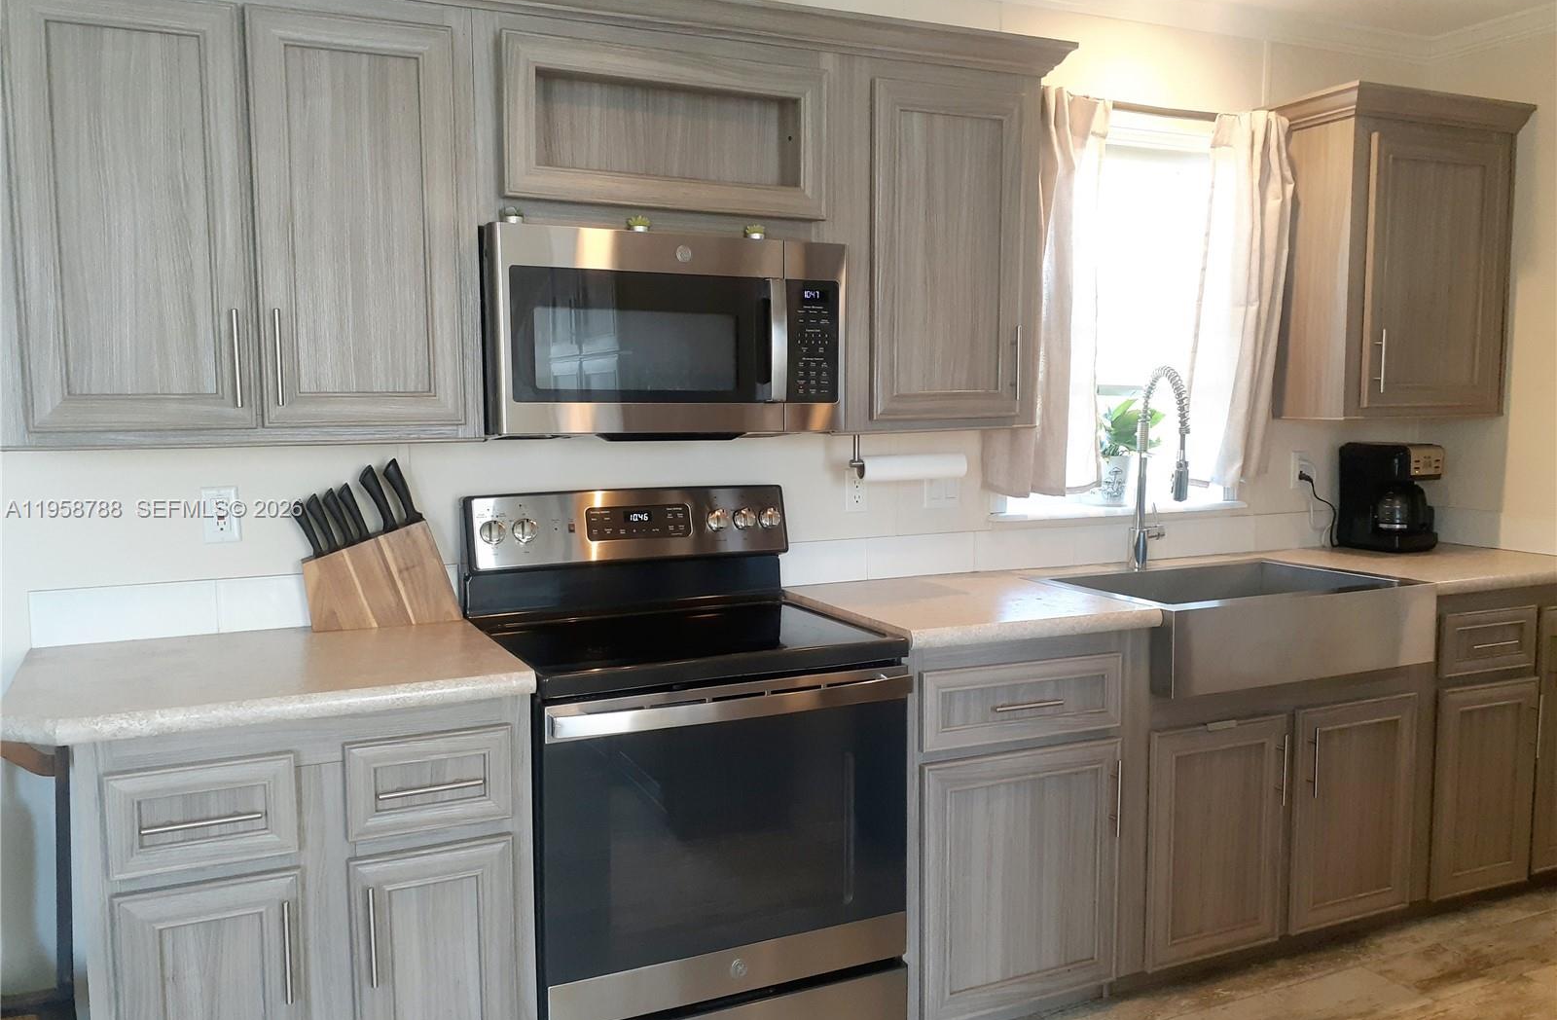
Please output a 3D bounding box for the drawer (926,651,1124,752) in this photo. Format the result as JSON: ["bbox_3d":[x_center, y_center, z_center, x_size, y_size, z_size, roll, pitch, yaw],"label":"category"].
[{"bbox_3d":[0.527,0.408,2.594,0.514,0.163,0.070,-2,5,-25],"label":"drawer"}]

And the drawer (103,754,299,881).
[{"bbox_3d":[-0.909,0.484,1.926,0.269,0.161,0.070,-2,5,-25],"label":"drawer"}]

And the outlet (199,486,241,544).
[{"bbox_3d":[-1.132,0.011,2.470,0.071,0.116,0.020,-2,5,-25],"label":"outlet"}]

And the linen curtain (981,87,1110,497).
[{"bbox_3d":[0.704,-0.562,3.227,0.365,1.055,0.090,-2,5,-25],"label":"linen curtain"}]

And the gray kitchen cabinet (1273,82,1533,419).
[{"bbox_3d":[1.828,-0.731,3.620,0.745,0.911,0.350,-2,5,-25],"label":"gray kitchen cabinet"}]

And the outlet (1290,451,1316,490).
[{"bbox_3d":[1.617,-0.121,3.746,0.078,0.116,0.030,-2,5,-25],"label":"outlet"}]

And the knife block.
[{"bbox_3d":[-0.843,0.132,2.589,0.318,0.228,0.068,-2,5,-25],"label":"knife block"}]

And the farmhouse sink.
[{"bbox_3d":[1.141,0.285,3.111,0.852,0.211,0.550,-2,5,-25],"label":"farmhouse sink"}]

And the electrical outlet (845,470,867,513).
[{"bbox_3d":[0.201,-0.048,3.092,0.066,0.111,0.020,-2,5,-25],"label":"electrical outlet"}]

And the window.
[{"bbox_3d":[0.974,-0.554,3.454,0.855,1.110,0.110,-2,5,-25],"label":"window"}]

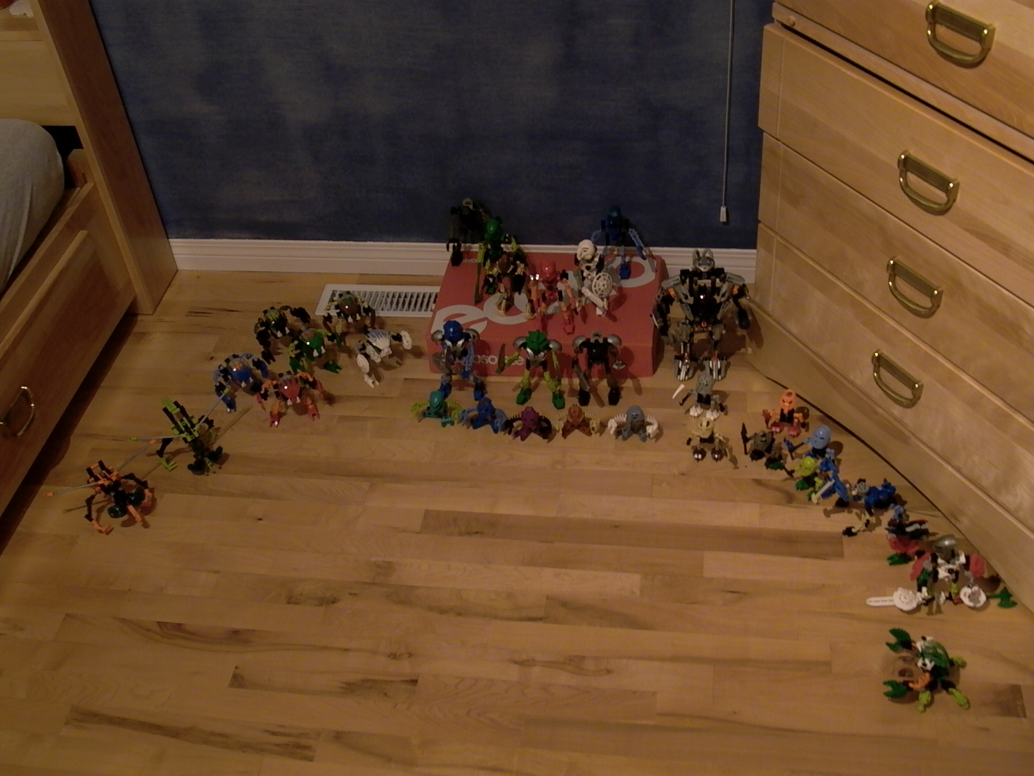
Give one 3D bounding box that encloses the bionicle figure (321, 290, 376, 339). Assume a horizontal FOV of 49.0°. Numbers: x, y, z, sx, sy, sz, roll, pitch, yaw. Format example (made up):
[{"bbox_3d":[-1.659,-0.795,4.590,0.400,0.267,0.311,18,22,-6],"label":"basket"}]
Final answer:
[{"bbox_3d":[-0.387,-0.185,2.610,0.109,0.093,0.096,-17,43,-12],"label":"bionicle figure"}]

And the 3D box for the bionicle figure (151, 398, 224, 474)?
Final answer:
[{"bbox_3d":[-0.635,0.094,2.206,0.125,0.090,0.140,-32,47,-27],"label":"bionicle figure"}]

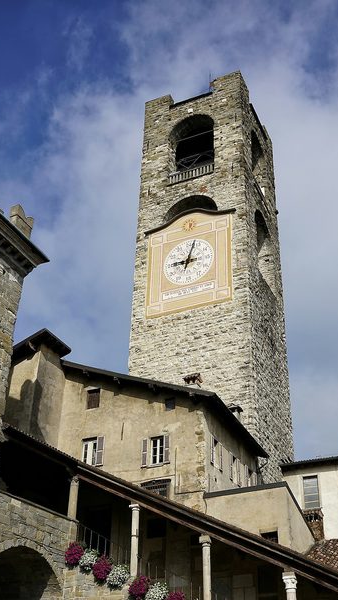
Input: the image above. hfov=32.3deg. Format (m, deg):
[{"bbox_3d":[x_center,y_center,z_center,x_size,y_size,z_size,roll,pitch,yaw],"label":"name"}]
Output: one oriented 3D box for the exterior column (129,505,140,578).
[{"bbox_3d":[-1.249,8.561,20.802,0.310,2.411,0.310,1,-26,1],"label":"exterior column"}]

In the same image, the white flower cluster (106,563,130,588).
[{"bbox_3d":[-1.916,10.248,21.697,0.740,0.820,0.600,-15,-33,25],"label":"white flower cluster"}]

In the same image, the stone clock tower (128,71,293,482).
[{"bbox_3d":[4.624,-0.112,61.045,11.925,48.120,12.285,-11,-29,23],"label":"stone clock tower"}]

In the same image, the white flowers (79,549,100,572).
[{"bbox_3d":[-3.072,10.065,22.538,0.650,0.760,0.550,-15,-33,25],"label":"white flowers"}]

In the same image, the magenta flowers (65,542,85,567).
[{"bbox_3d":[-3.679,10.015,22.953,0.650,0.760,0.550,-15,-33,25],"label":"magenta flowers"}]

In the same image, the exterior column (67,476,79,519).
[{"bbox_3d":[-3.719,7.642,22.585,0.330,1.614,0.330,1,-26,1],"label":"exterior column"}]

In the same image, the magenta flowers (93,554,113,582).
[{"bbox_3d":[-2.482,10.173,22.100,0.660,0.880,0.560,-15,-33,25],"label":"magenta flowers"}]

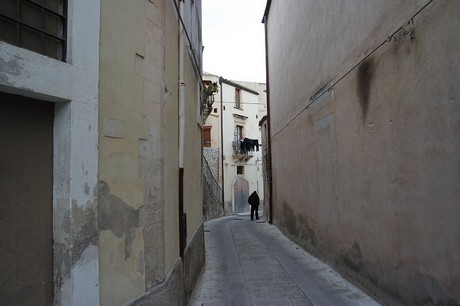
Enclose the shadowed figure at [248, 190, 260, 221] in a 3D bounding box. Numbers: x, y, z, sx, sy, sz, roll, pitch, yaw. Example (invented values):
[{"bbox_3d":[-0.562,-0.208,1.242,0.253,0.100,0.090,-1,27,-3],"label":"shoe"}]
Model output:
[{"bbox_3d":[1.314,2.865,16.500,0.580,1.610,0.400,-2,-4,13],"label":"shadowed figure"}]

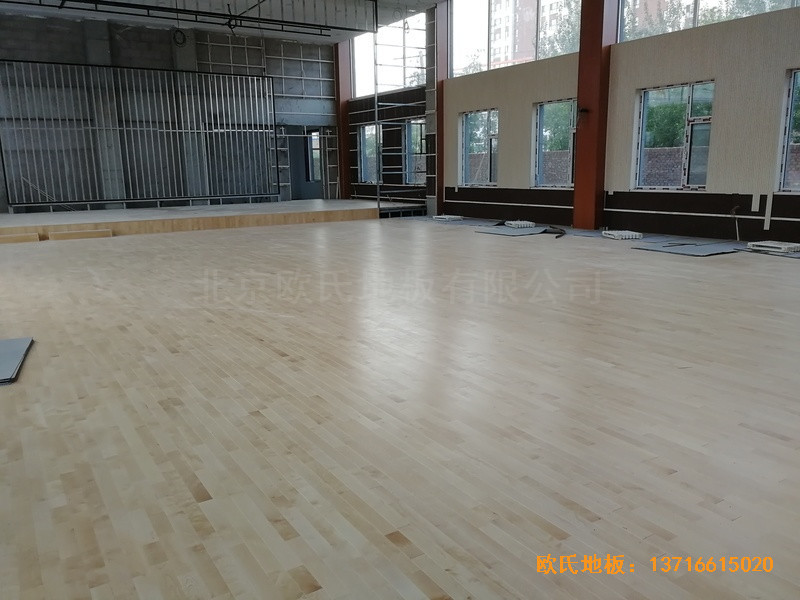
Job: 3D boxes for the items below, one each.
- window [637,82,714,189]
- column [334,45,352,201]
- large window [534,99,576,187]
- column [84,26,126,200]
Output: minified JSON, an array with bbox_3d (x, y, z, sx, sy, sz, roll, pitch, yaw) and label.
[{"bbox_3d":[5.662,-3.327,12.861,0.150,2.095,1.765,-8,14,-32],"label":"window"},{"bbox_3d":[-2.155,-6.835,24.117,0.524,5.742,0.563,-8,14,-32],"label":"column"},{"bbox_3d":[3.993,-3.835,15.411,0.150,2.095,1.765,-8,14,-32],"label":"large window"},{"bbox_3d":[-9.301,-5.759,19.702,0.601,5.723,0.543,-8,14,-32],"label":"column"}]

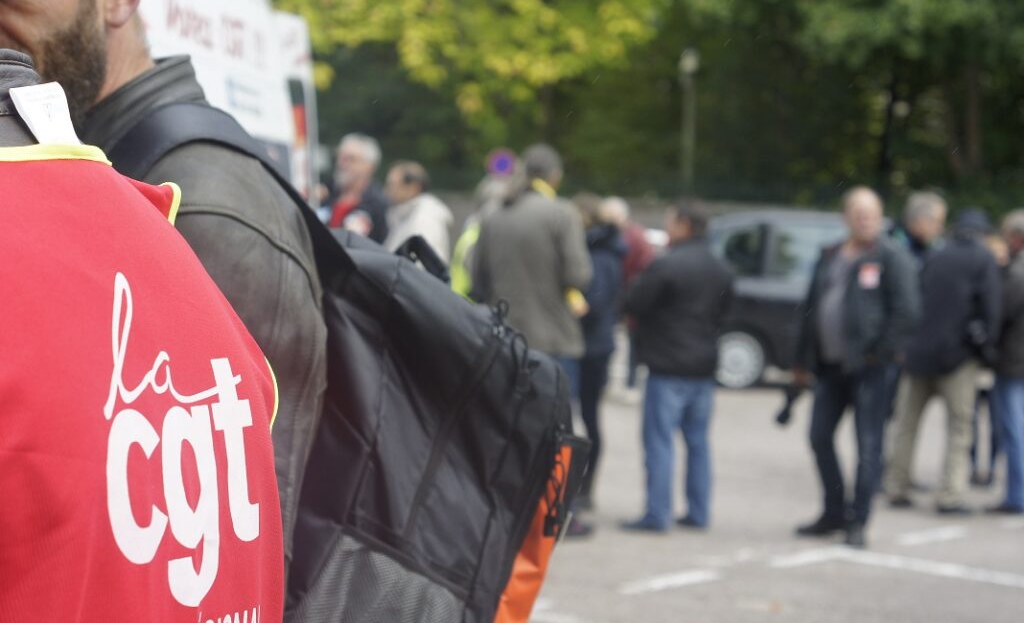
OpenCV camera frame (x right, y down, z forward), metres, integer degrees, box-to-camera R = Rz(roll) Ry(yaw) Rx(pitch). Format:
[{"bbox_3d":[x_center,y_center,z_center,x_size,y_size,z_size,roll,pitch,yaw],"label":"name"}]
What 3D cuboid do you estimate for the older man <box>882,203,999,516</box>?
[{"bbox_3d":[2.380,0.280,11.800,0.580,1.670,0.480,2,3,30],"label":"older man"}]

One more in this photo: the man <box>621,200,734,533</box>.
[{"bbox_3d":[0.875,0.280,11.300,0.560,1.740,0.450,-2,4,-45],"label":"man"}]

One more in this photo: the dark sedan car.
[{"bbox_3d":[3.170,-0.100,18.300,4.200,1.500,1.750,1,3,2],"label":"dark sedan car"}]

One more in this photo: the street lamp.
[{"bbox_3d":[2.650,-1.920,32.000,0.320,4.000,0.320,0,3,0],"label":"street lamp"}]

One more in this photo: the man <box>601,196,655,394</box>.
[{"bbox_3d":[0.990,-0.150,18.300,0.480,1.690,0.520,1,3,6],"label":"man"}]

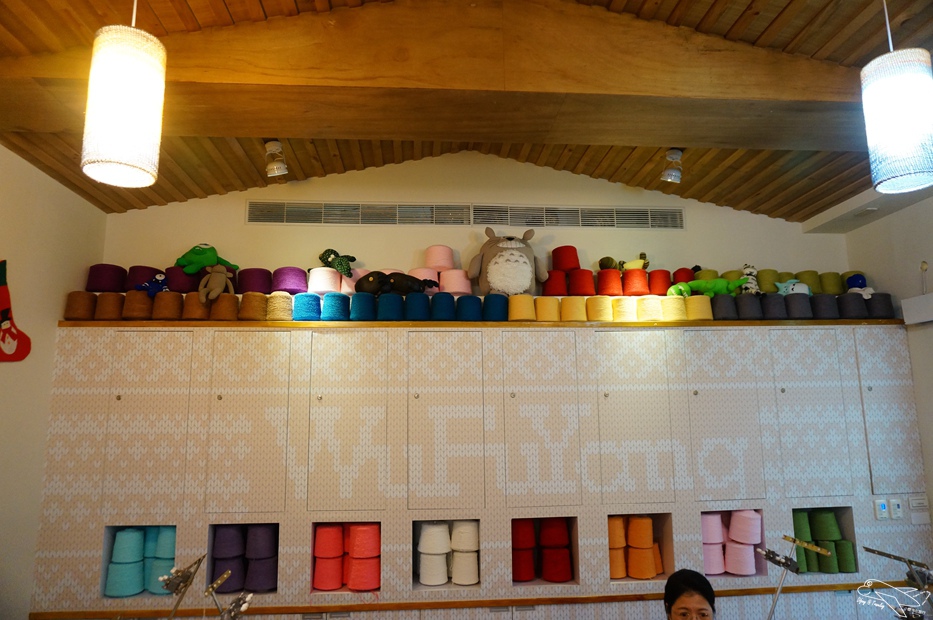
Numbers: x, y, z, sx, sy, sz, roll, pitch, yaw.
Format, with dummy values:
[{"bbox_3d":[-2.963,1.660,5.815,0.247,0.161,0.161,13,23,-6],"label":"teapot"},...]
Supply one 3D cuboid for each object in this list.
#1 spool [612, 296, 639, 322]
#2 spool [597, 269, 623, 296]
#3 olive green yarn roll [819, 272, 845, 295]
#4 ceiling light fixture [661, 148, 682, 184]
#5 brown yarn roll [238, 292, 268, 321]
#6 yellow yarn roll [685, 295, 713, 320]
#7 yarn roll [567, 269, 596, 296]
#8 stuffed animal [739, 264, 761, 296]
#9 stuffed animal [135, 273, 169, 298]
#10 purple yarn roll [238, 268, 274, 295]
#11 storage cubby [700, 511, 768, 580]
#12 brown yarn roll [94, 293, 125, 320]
[{"bbox_3d":[1.031,0.003,4.039,0.160,0.160,0.160,0,-9,-5],"label":"spool"},{"bbox_3d":[0.938,-0.165,4.076,0.164,0.180,0.164,0,-10,-4],"label":"spool"},{"bbox_3d":[2.572,-0.167,4.398,0.153,0.173,0.153,-1,-9,0],"label":"olive green yarn roll"},{"bbox_3d":[1.239,-0.866,3.746,0.127,0.214,0.127,8,-12,-43],"label":"ceiling light fixture"},{"bbox_3d":[-1.261,-0.003,3.685,0.162,0.175,0.162,0,-10,-4],"label":"brown yarn roll"},{"bbox_3d":[1.526,0.000,4.085,0.172,0.167,0.172,0,-9,-5],"label":"yellow yarn roll"},{"bbox_3d":[0.751,-0.165,4.046,0.187,0.176,0.187,0,-8,-5],"label":"yarn roll"},{"bbox_3d":[1.829,-0.185,3.988,0.148,0.219,0.120,0,-8,-5],"label":"stuffed animal"},{"bbox_3d":[-1.898,-0.148,3.744,0.190,0.160,0.120,2,-10,-13],"label":"stuffed animal"},{"bbox_3d":[-1.324,-0.164,3.903,0.203,0.168,0.203,0,-9,-5],"label":"purple yarn roll"},{"bbox_3d":[1.525,1.375,3.757,0.373,0.363,0.374,0,-9,-5],"label":"storage cubby"},{"bbox_3d":[-2.068,-0.006,3.600,0.154,0.171,0.154,0,-9,-5],"label":"brown yarn roll"}]

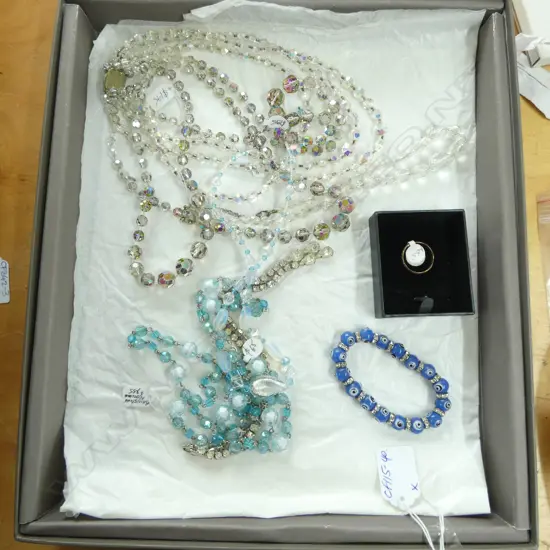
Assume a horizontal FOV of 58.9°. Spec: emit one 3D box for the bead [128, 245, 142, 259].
[{"bbox_3d":[-0.097,-0.016,0.340,0.010,0.010,0.010,1,82,2],"label":"bead"}]

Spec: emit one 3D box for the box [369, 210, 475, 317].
[{"bbox_3d":[0.092,-0.007,0.310,0.056,0.019,0.066,-2,83,0],"label":"box"}]

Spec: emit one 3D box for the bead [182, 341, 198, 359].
[{"bbox_3d":[-0.053,0.048,0.306,0.010,0.010,0.010,0,82,0],"label":"bead"}]

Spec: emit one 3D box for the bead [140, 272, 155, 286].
[{"bbox_3d":[-0.082,0.003,0.313,0.009,0.009,0.009,1,83,0],"label":"bead"}]

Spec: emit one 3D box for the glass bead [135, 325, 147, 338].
[{"bbox_3d":[-0.085,0.036,0.309,0.007,0.007,0.007,0,81,0],"label":"glass bead"}]

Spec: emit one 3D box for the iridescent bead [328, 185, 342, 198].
[{"bbox_3d":[0.040,-0.054,0.318,0.009,0.009,0.009,0,82,0],"label":"iridescent bead"}]

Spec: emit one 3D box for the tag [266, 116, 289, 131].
[{"bbox_3d":[0.002,-0.108,0.346,0.015,0.001,0.010,12,83,3],"label":"tag"}]

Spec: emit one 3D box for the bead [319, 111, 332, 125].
[{"bbox_3d":[0.036,-0.112,0.349,0.009,0.009,0.009,1,82,2],"label":"bead"}]

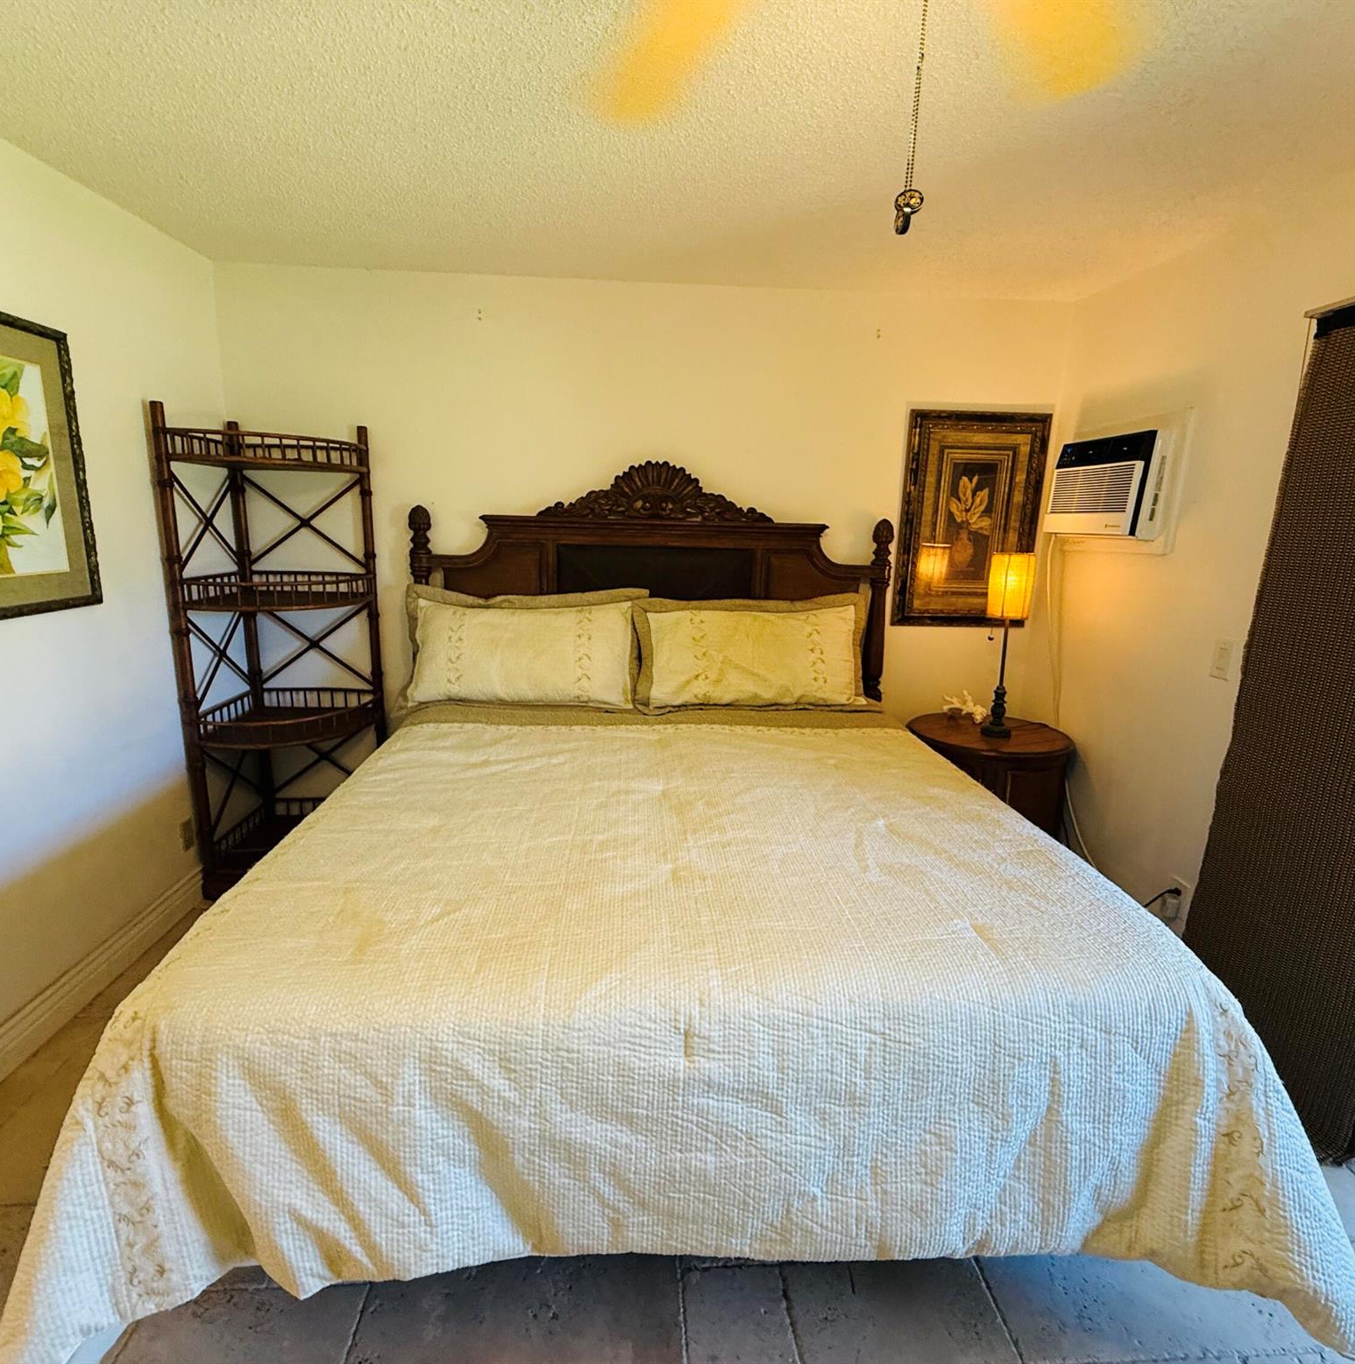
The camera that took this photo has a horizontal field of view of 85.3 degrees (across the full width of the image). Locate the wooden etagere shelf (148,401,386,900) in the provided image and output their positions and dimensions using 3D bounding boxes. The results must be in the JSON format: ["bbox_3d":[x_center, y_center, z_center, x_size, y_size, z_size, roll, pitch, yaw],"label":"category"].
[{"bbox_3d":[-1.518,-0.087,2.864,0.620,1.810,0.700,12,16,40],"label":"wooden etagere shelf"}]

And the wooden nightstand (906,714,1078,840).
[{"bbox_3d":[1.293,0.525,3.111,0.610,0.650,0.600,0,12,-4],"label":"wooden nightstand"}]

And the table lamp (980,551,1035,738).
[{"bbox_3d":[1.321,-0.160,2.963,0.160,0.745,0.160,0,12,-4],"label":"table lamp"}]

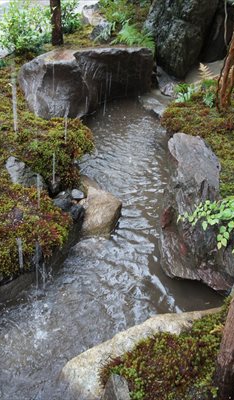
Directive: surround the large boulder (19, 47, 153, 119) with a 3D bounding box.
[{"bbox_3d":[-0.320,-1.440,4.824,1.520,0.680,0.800,-14,35,-20],"label":"large boulder"}]

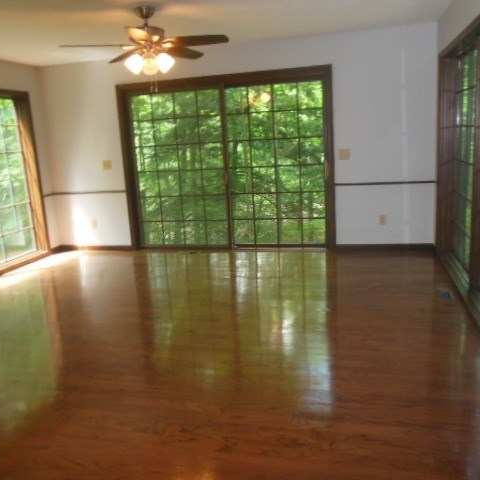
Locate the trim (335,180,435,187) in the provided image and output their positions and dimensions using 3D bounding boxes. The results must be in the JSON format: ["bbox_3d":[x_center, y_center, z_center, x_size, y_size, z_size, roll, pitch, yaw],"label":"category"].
[{"bbox_3d":[1.640,-0.631,5.221,1.099,0.044,0.022,0,13,15],"label":"trim"}]

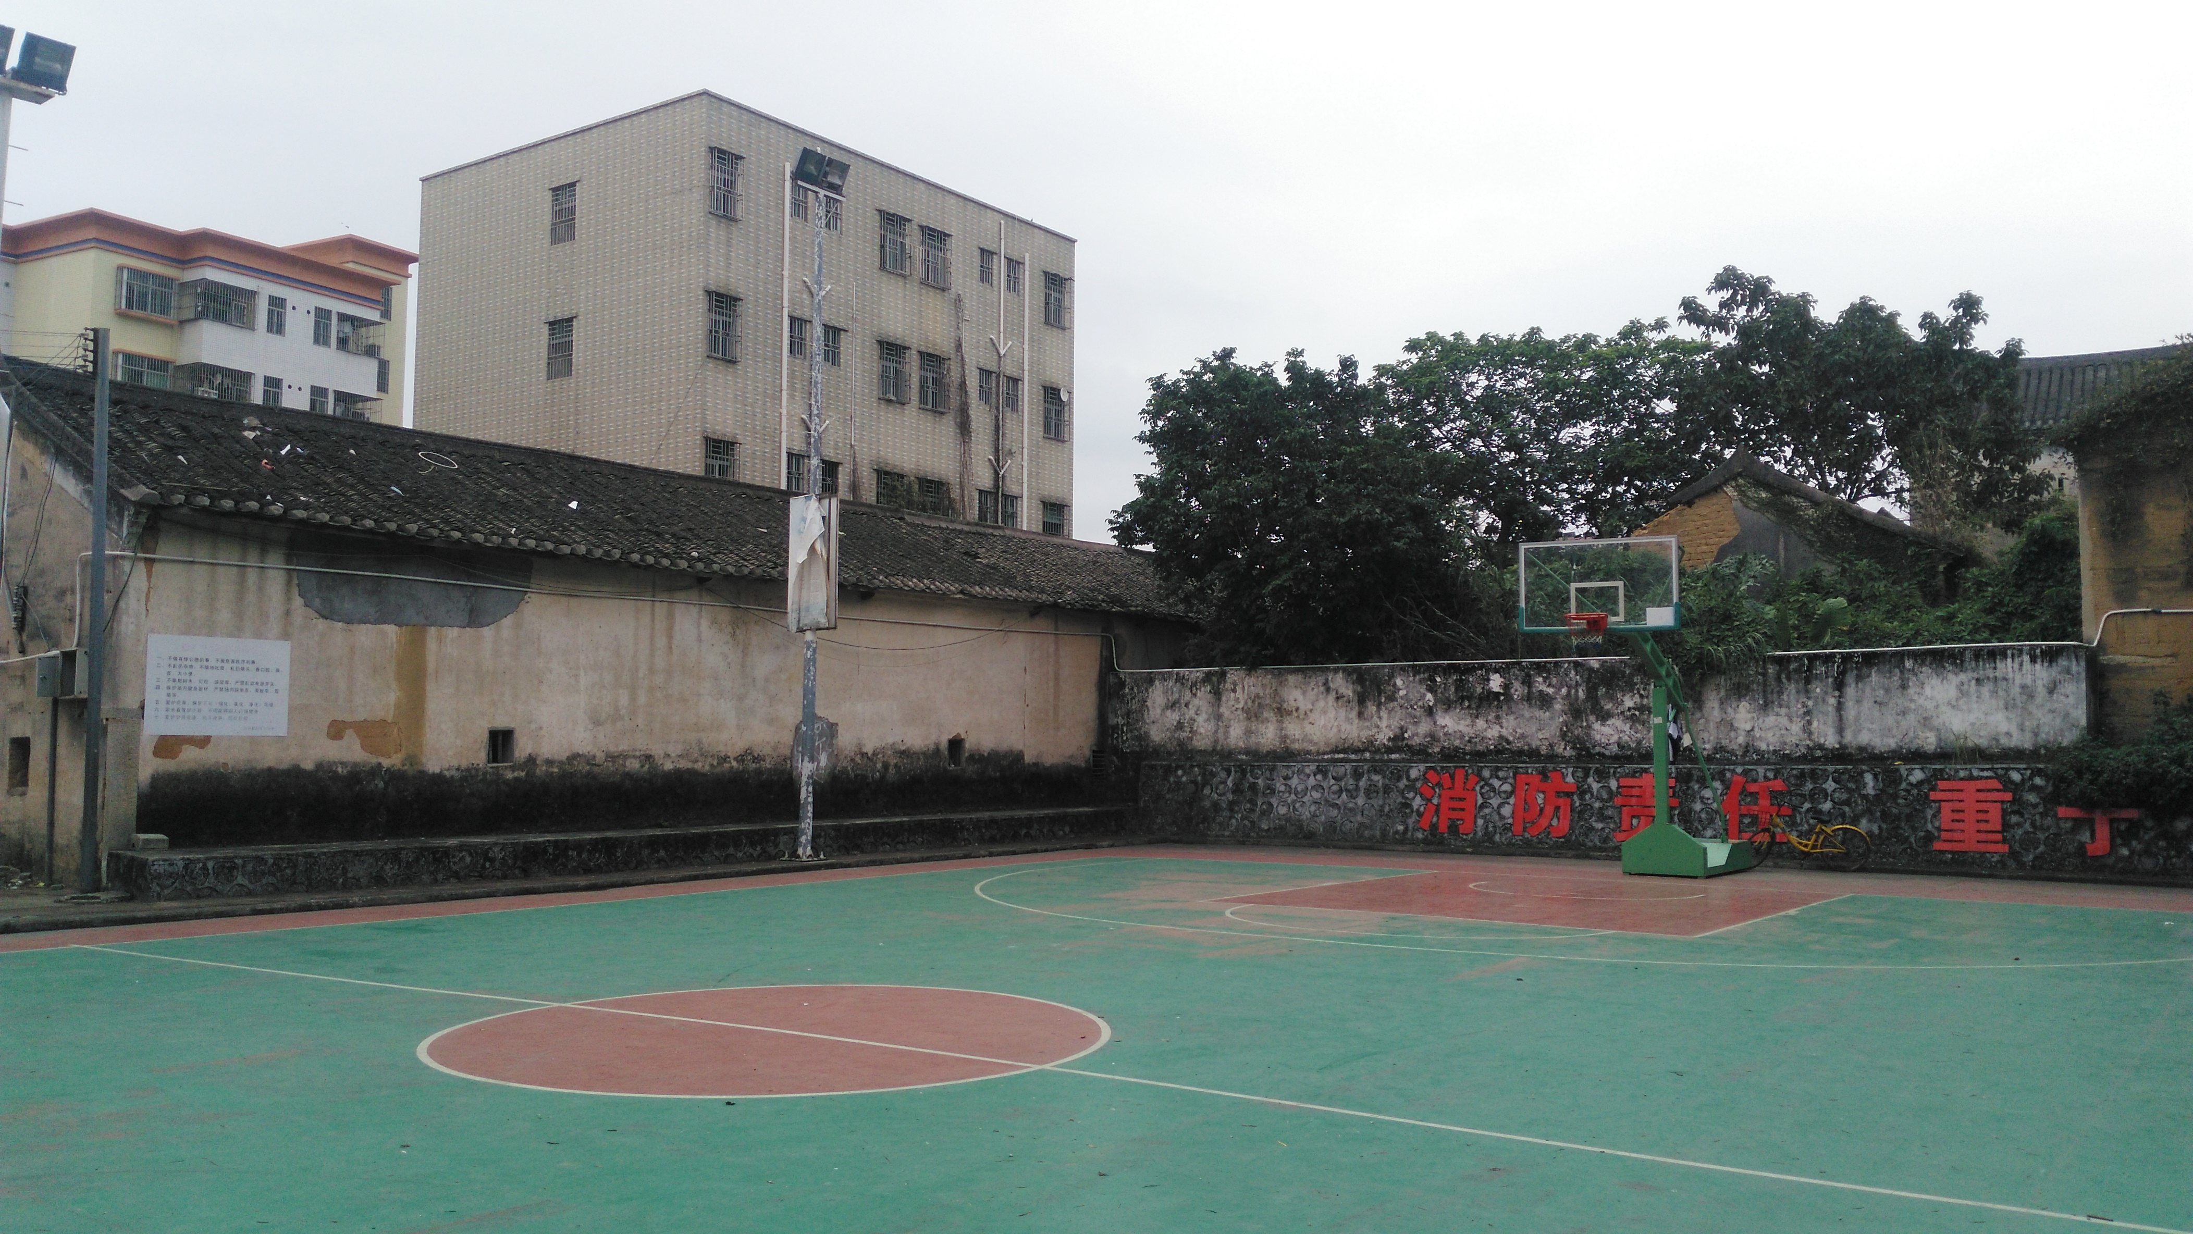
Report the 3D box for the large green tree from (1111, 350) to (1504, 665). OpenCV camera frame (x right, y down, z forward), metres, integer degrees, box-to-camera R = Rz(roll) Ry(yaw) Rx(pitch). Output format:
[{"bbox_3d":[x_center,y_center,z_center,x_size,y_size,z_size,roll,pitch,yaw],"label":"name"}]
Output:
[{"bbox_3d":[3.650,-0.713,28.700,6.700,8.000,6.000,0,-4,0],"label":"large green tree"}]

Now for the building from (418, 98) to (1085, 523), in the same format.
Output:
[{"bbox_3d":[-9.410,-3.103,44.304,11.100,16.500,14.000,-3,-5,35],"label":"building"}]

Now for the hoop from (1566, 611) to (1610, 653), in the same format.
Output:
[{"bbox_3d":[5.518,0.164,17.650,0.470,0.450,0.580,-3,-5,35],"label":"hoop"}]

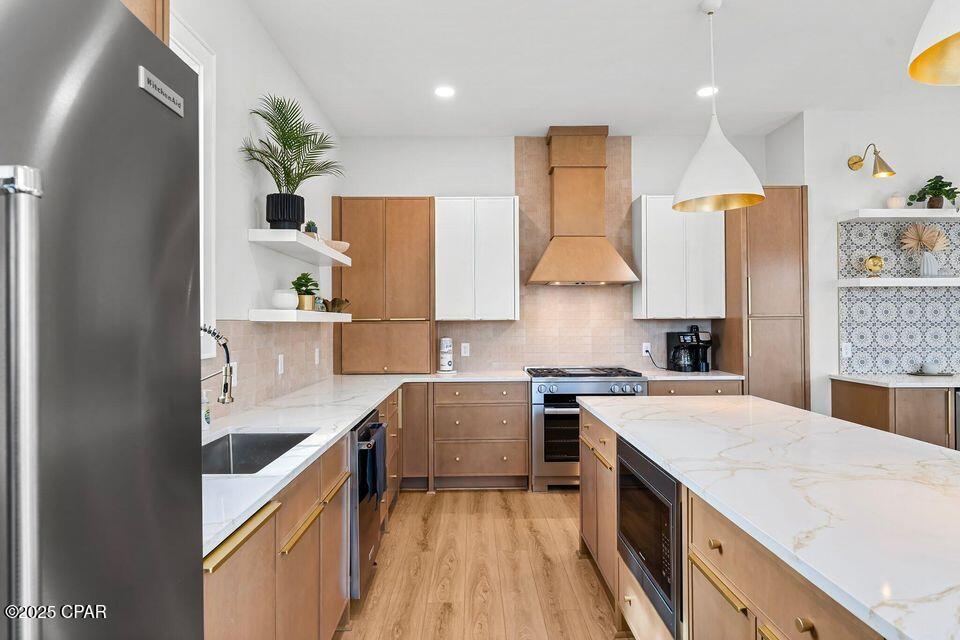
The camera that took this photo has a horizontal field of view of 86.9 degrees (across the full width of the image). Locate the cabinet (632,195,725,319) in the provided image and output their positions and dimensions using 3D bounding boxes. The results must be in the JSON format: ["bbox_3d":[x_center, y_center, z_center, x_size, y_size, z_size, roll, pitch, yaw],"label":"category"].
[{"bbox_3d":[1.779,-0.549,4.561,0.725,1.072,0.285,0,0,-1],"label":"cabinet"}]

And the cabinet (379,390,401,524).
[{"bbox_3d":[-0.932,0.954,3.483,0.615,0.907,1.000,0,0,-1],"label":"cabinet"}]

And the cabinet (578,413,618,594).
[{"bbox_3d":[0.896,0.920,2.561,0.610,0.874,0.745,0,0,-1],"label":"cabinet"}]

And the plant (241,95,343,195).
[{"bbox_3d":[-0.974,-0.954,2.751,0.440,0.545,0.500,0,0,-1],"label":"plant"}]

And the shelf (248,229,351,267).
[{"bbox_3d":[-1.128,-0.455,3.358,0.259,0.064,1.237,0,0,-1],"label":"shelf"}]

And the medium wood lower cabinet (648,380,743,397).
[{"bbox_3d":[1.748,0.926,4.408,0.770,0.879,0.605,0,0,-1],"label":"medium wood lower cabinet"}]

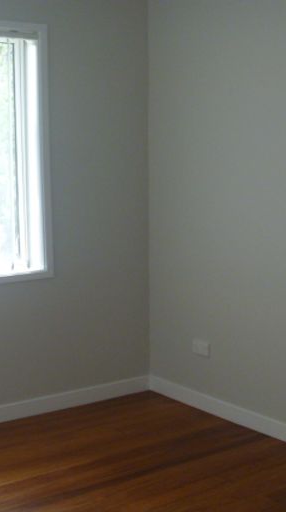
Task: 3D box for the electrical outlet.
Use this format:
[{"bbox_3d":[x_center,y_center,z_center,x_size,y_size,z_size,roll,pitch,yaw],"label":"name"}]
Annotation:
[{"bbox_3d":[0.299,0.474,3.839,0.014,0.075,0.125,-6,8,-35],"label":"electrical outlet"}]

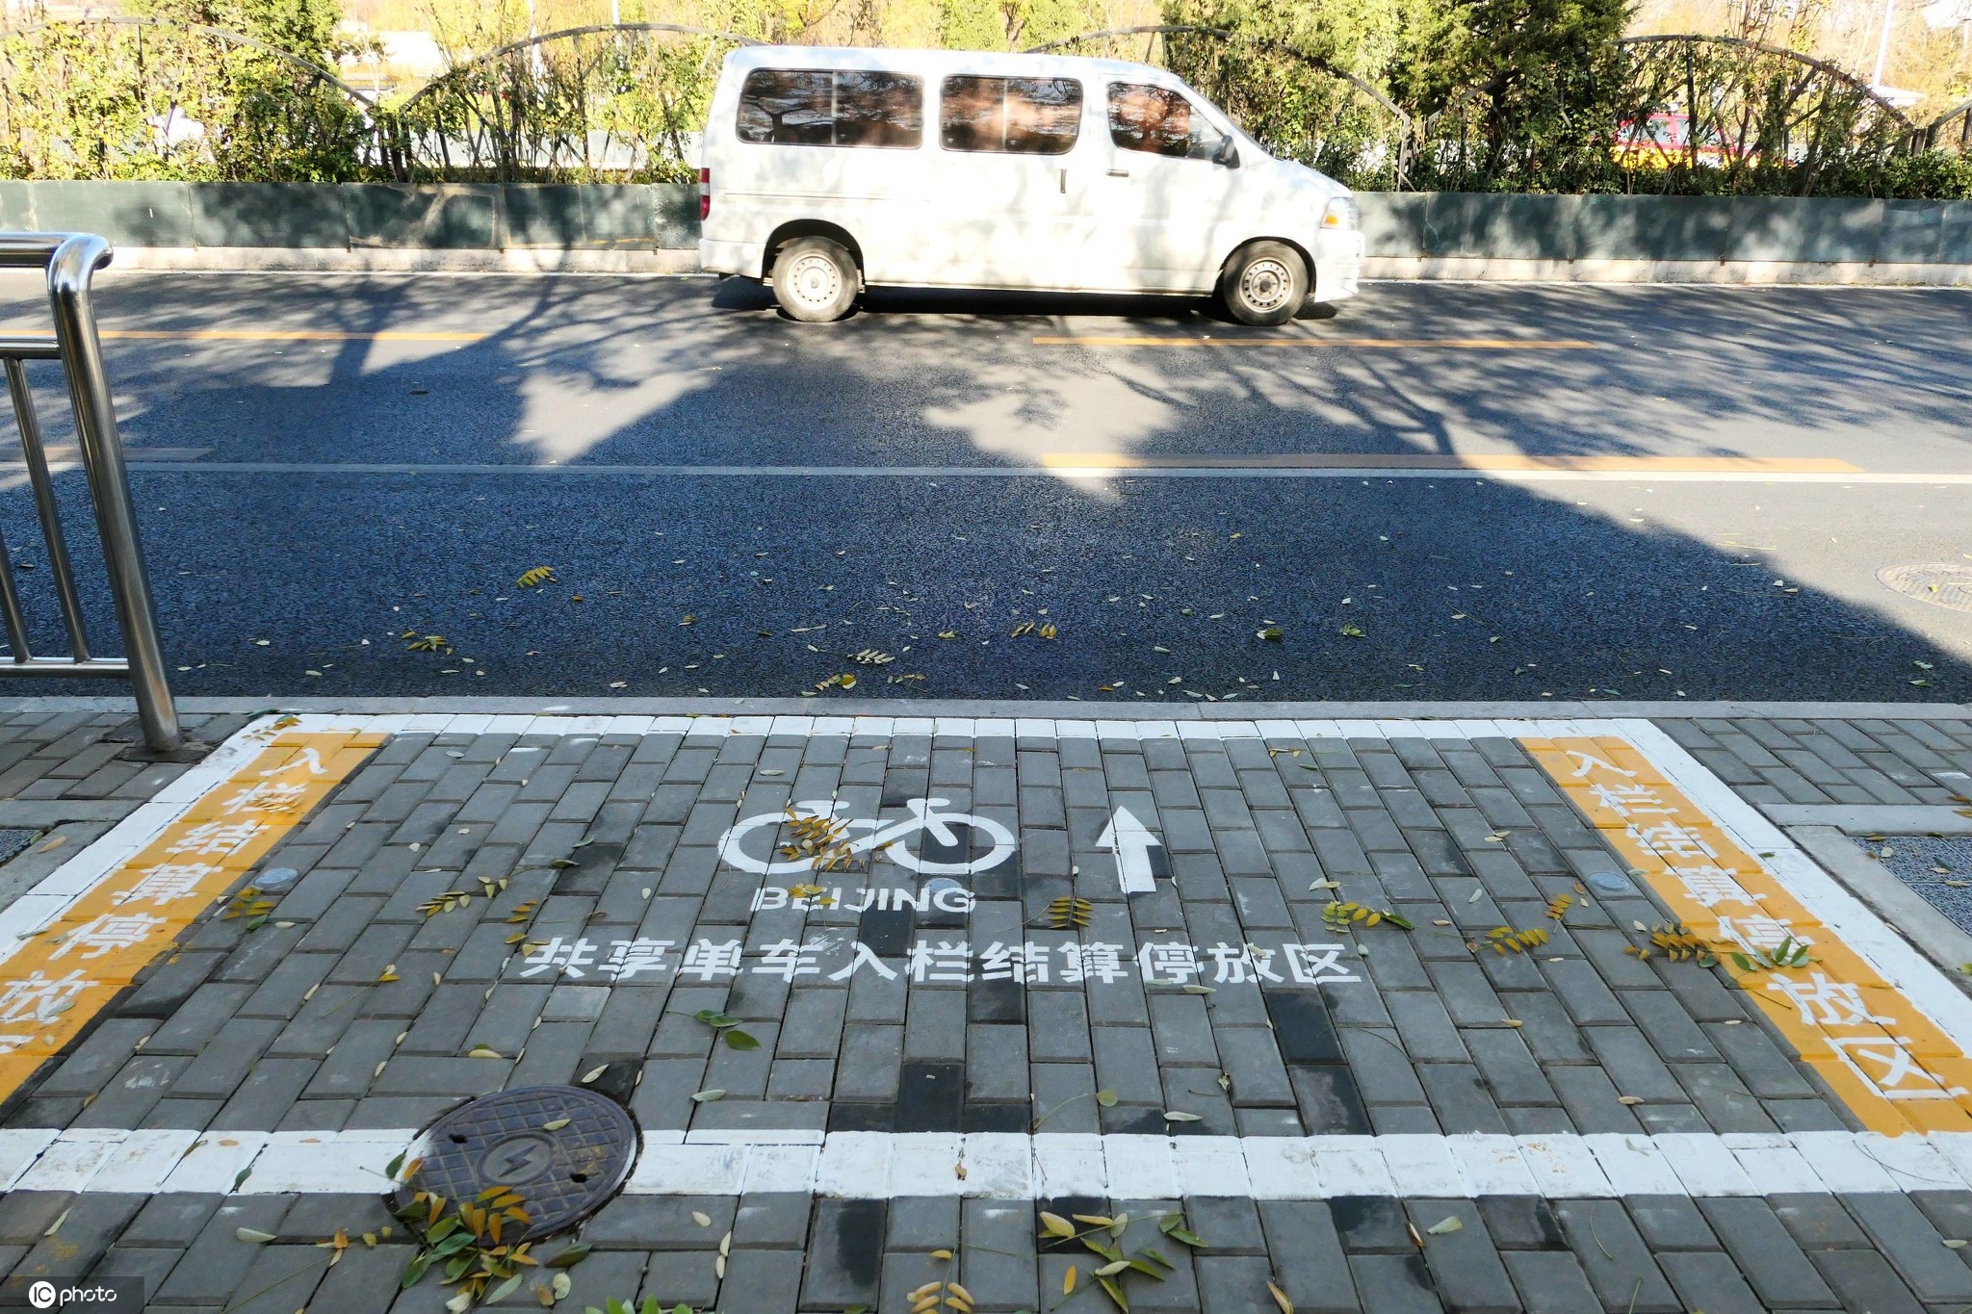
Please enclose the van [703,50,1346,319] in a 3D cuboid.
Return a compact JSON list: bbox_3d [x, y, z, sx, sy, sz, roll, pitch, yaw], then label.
[{"bbox_3d":[0.372,-3.812,10.625,5.200,1.950,1.820,0,22,-1],"label":"van"}]

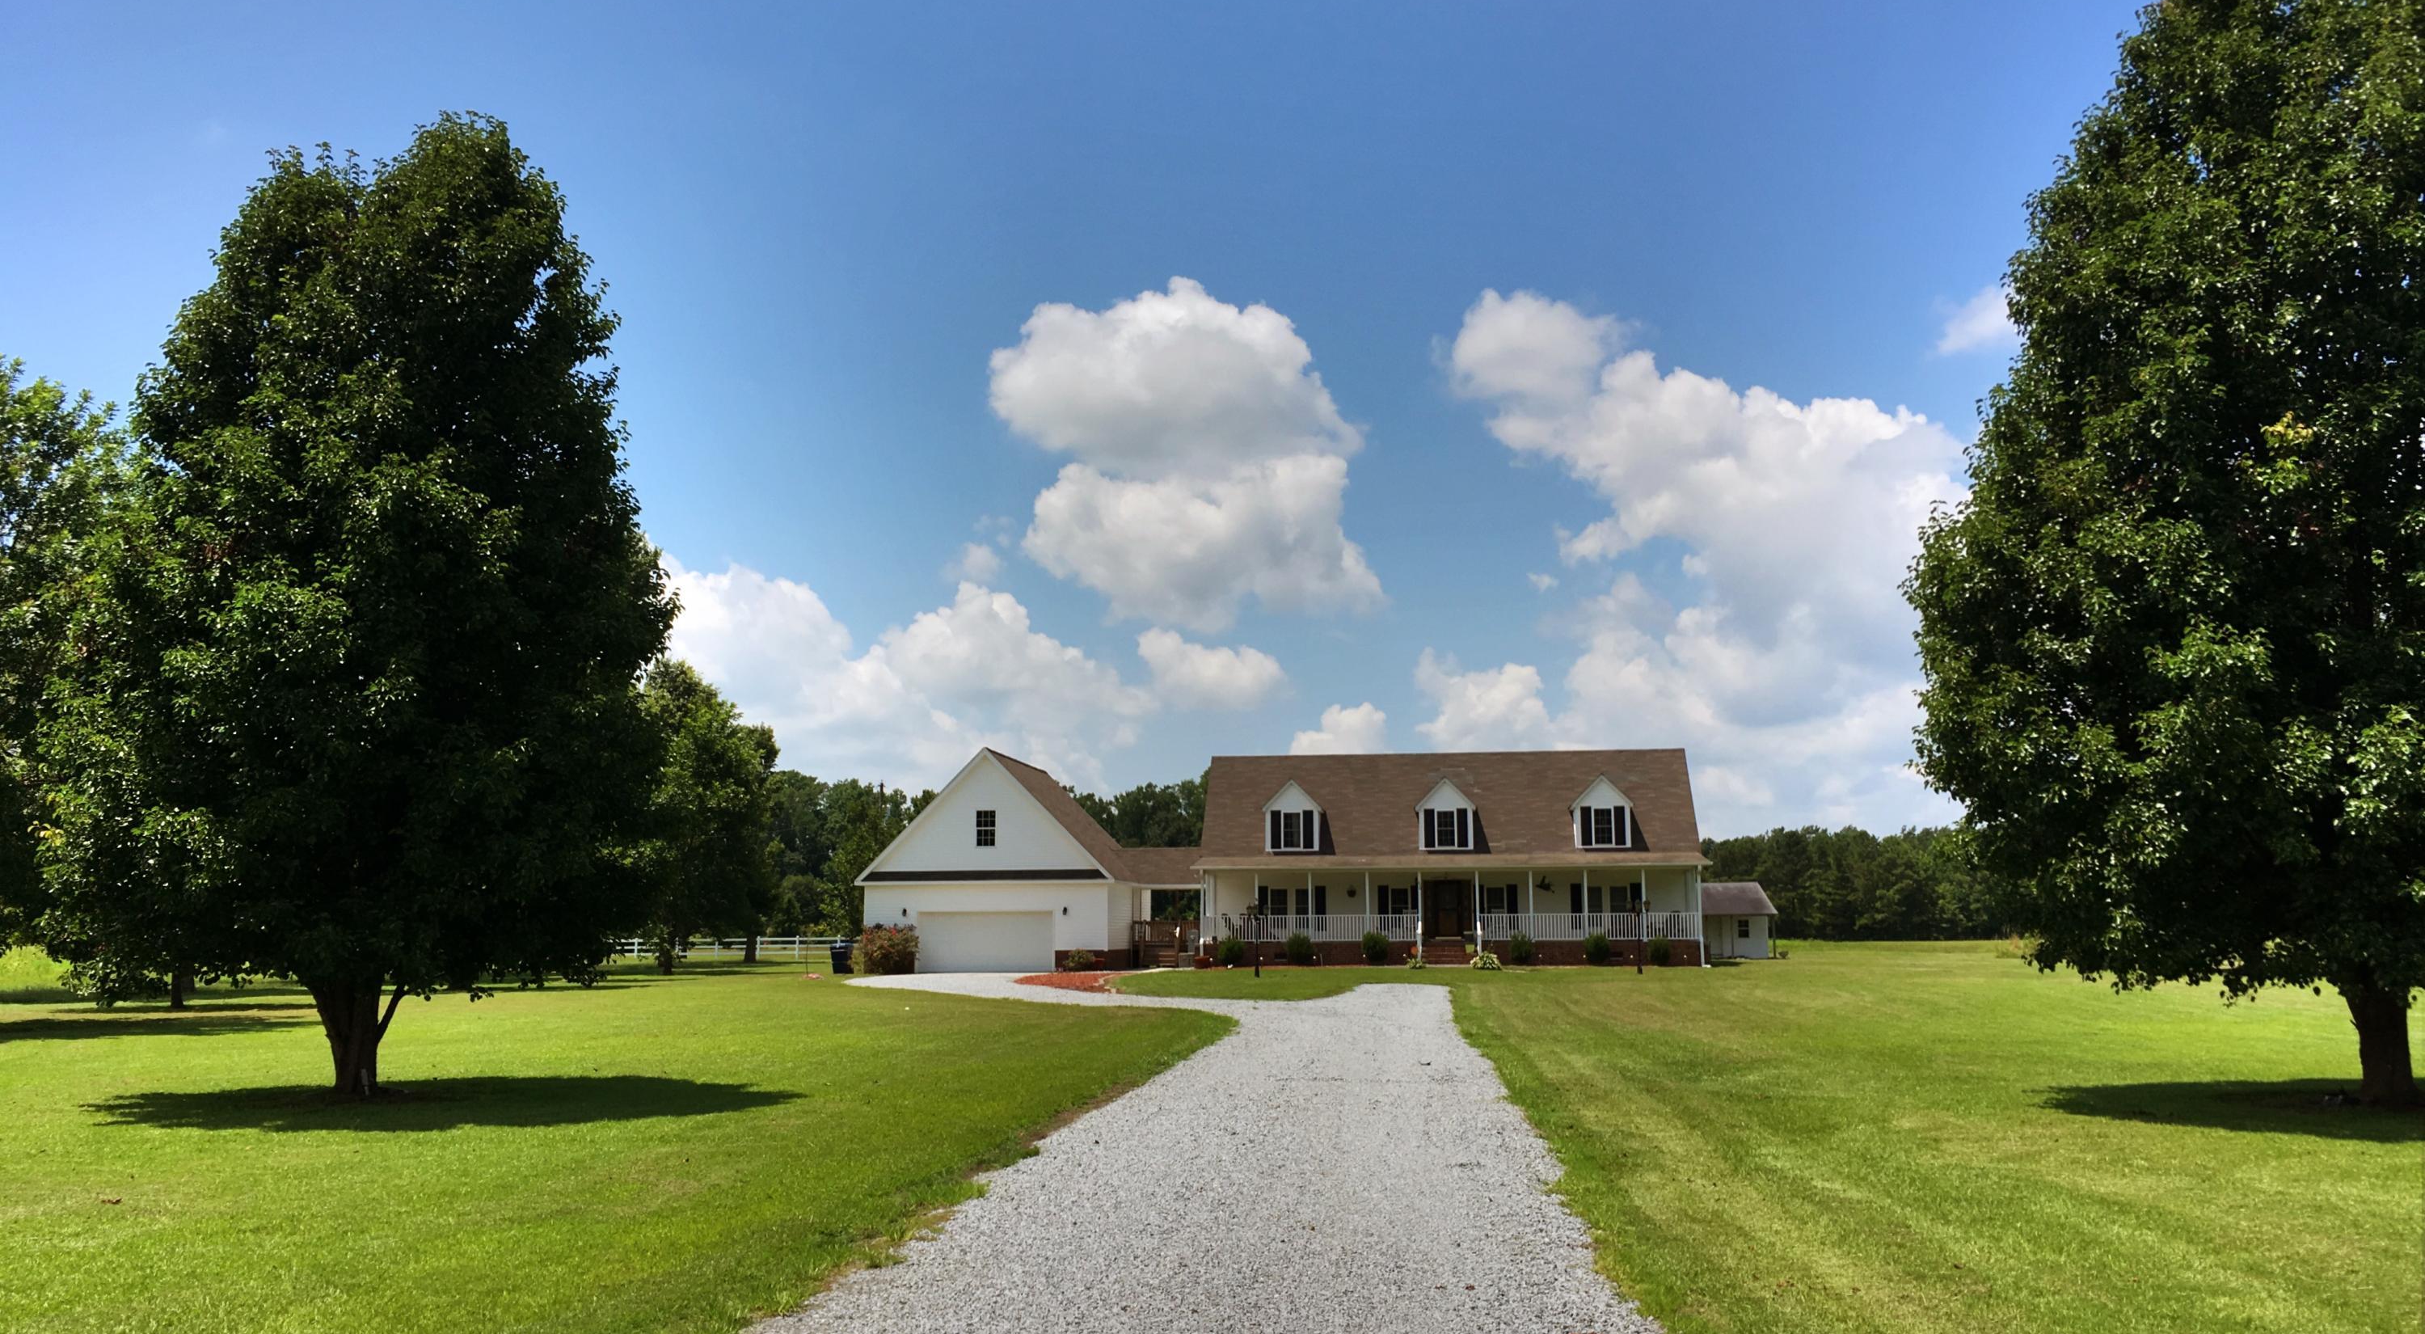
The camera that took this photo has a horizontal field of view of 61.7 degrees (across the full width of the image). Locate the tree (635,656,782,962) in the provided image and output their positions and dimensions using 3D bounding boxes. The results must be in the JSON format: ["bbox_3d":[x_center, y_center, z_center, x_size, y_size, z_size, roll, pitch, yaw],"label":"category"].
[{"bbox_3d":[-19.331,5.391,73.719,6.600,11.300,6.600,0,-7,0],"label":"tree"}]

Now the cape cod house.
[{"bbox_3d":[2.959,7.294,77.092,30.370,8.100,11.900,-1,-7,6],"label":"cape cod house"}]

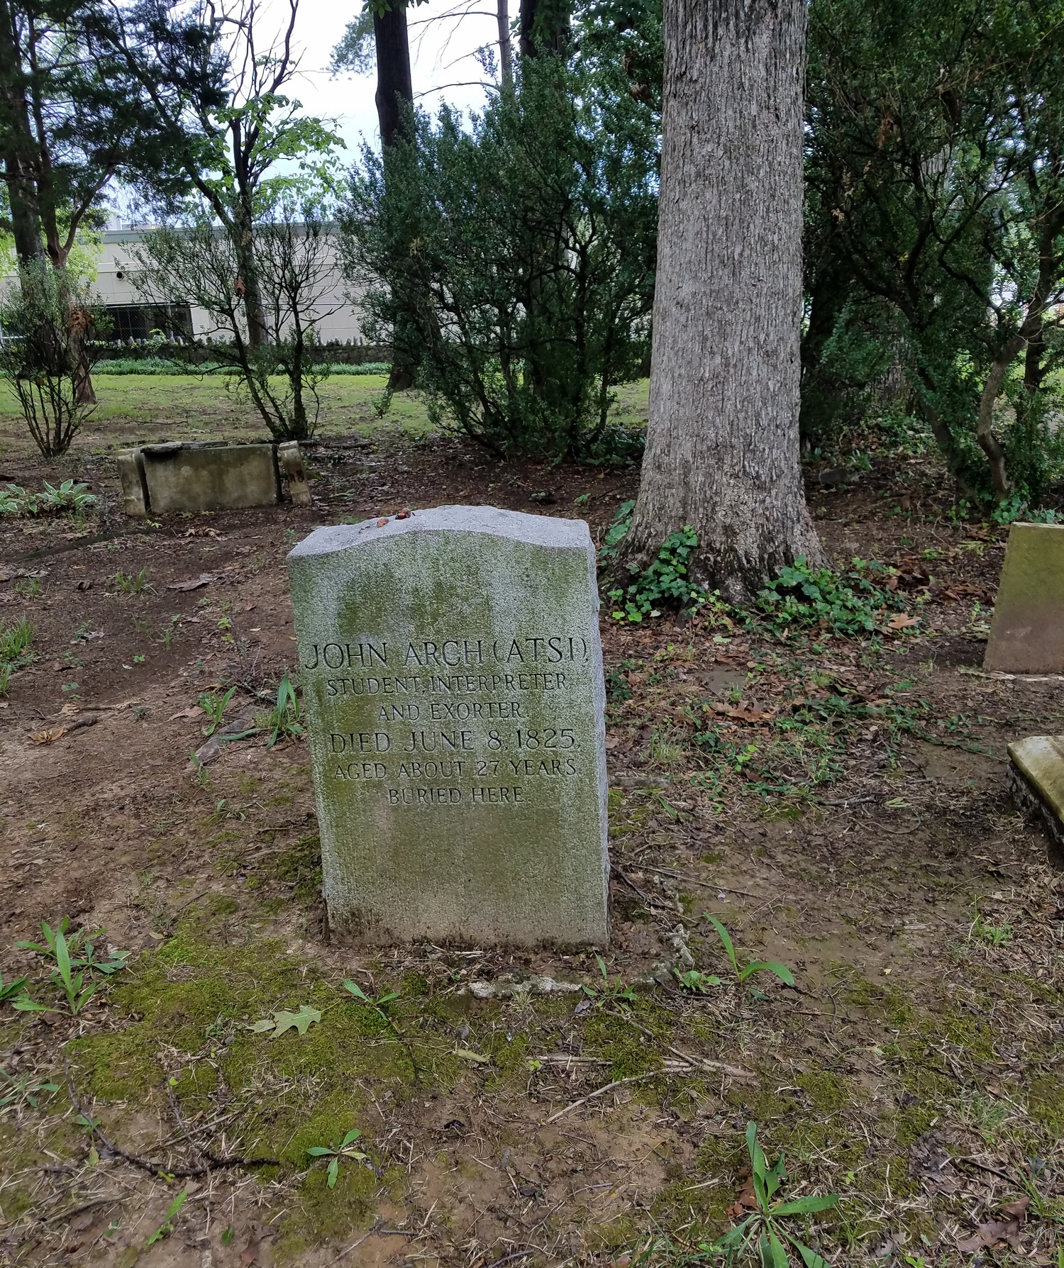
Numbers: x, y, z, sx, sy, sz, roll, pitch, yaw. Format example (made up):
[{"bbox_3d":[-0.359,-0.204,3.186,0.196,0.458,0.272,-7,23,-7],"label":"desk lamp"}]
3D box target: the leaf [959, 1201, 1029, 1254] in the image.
[{"bbox_3d":[0.728,0.933,1.685,0.120,0.030,0.070,-7,18,-21],"label":"leaf"}]

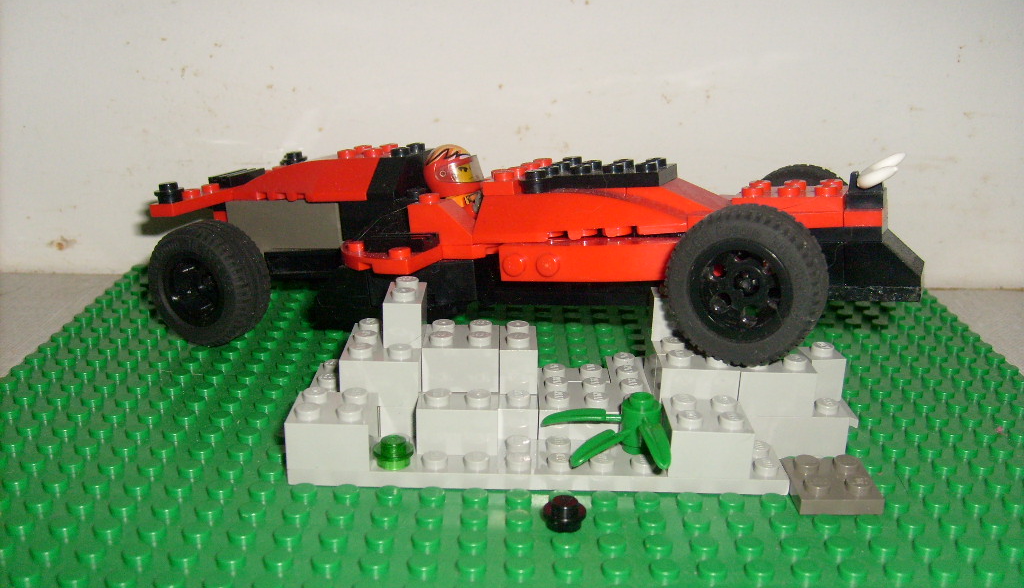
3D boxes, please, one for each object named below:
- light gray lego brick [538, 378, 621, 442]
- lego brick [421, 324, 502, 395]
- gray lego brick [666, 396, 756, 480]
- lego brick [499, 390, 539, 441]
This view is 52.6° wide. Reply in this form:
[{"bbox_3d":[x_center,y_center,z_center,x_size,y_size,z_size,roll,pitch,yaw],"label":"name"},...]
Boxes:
[{"bbox_3d":[0.013,0.025,0.217,0.016,0.011,0.016,2,18,-1],"label":"light gray lego brick"},{"bbox_3d":[-0.010,0.013,0.221,0.016,0.011,0.016,2,18,-1],"label":"lego brick"},{"bbox_3d":[0.037,0.027,0.201,0.016,0.011,0.016,2,18,-1],"label":"gray lego brick"},{"bbox_3d":[0.001,0.025,0.219,0.008,0.011,0.015,1,17,-1],"label":"lego brick"}]

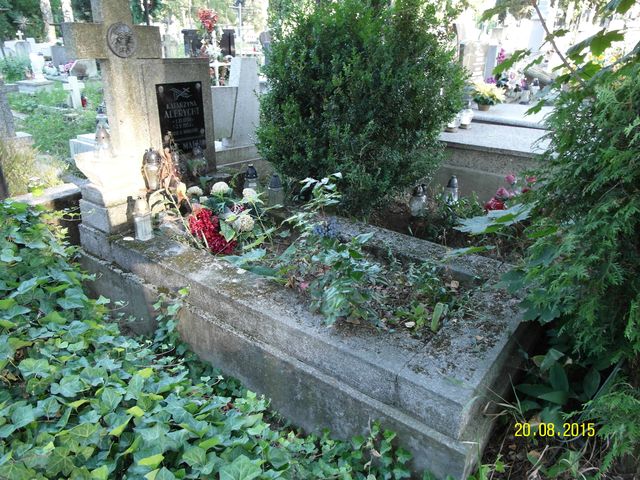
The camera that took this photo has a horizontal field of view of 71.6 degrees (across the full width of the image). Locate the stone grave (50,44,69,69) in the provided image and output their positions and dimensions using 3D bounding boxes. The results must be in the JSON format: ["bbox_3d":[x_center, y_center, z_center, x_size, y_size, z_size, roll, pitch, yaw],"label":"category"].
[{"bbox_3d":[-9.800,-6.833,16.659,0.280,0.900,0.580,17,28,34],"label":"stone grave"}]

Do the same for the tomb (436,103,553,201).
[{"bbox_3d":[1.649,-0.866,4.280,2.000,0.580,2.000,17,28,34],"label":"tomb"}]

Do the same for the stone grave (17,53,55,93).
[{"bbox_3d":[-7.554,-4.442,11.802,0.750,0.950,0.700,17,28,34],"label":"stone grave"}]

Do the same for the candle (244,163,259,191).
[{"bbox_3d":[-0.466,-0.395,2.991,0.100,0.230,0.100,1,23,0],"label":"candle"}]

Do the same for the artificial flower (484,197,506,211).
[{"bbox_3d":[1.284,-0.263,3.245,0.130,0.100,0.140,17,28,34],"label":"artificial flower"}]

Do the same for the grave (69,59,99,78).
[{"bbox_3d":[-8.449,-6.104,15.885,0.400,0.680,0.900,17,28,34],"label":"grave"}]

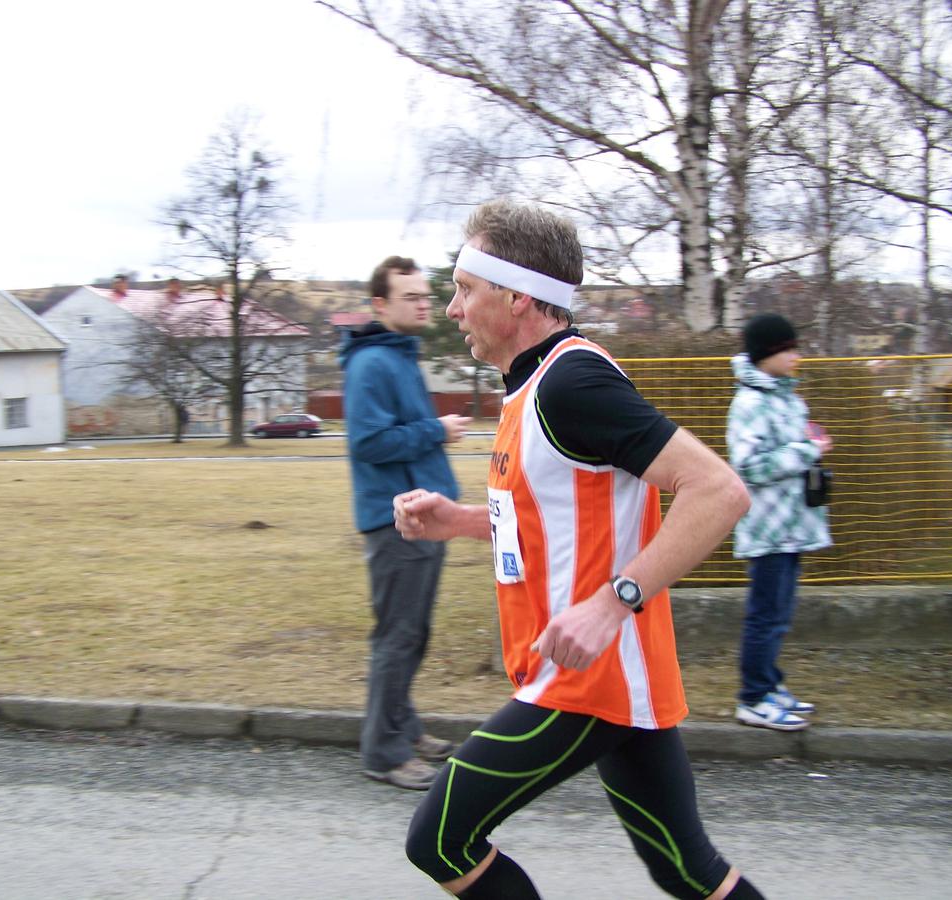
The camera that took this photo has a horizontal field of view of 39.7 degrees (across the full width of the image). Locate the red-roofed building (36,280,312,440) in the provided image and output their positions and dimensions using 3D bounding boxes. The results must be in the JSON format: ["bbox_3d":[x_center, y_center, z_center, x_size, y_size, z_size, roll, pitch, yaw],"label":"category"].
[{"bbox_3d":[-21.169,-6.677,90.644,12.500,9.600,16.000,2,7,24],"label":"red-roofed building"}]

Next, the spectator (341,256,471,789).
[{"bbox_3d":[-0.259,0.237,4.591,0.440,1.800,0.490,2,6,18],"label":"spectator"}]

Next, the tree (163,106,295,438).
[{"bbox_3d":[-13.913,-9.563,73.894,7.800,18.550,7.800,0,6,0],"label":"tree"}]

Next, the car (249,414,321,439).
[{"bbox_3d":[-11.594,-1.518,80.593,4.100,1.420,1.690,0,6,0],"label":"car"}]

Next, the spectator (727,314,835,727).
[{"bbox_3d":[1.081,0.269,4.797,0.380,1.480,0.420,1,6,10],"label":"spectator"}]

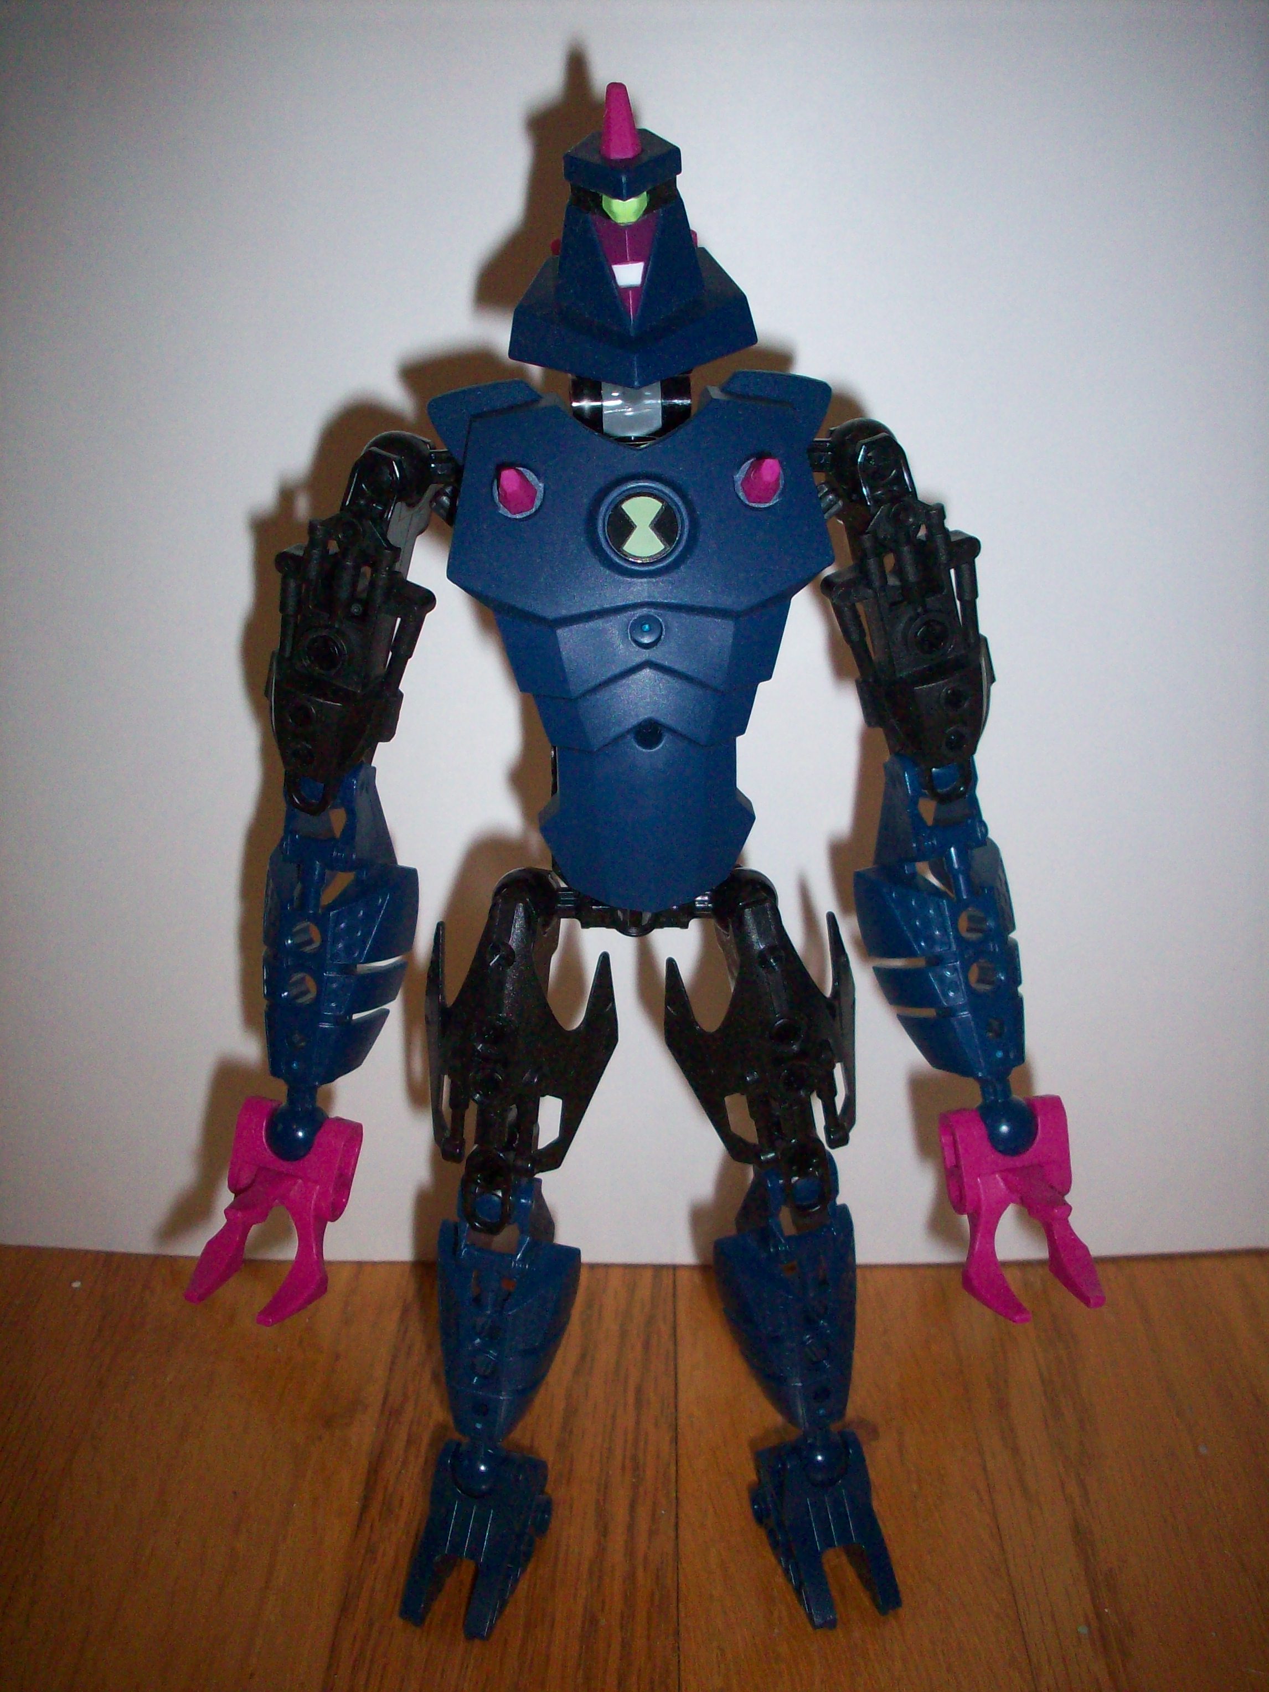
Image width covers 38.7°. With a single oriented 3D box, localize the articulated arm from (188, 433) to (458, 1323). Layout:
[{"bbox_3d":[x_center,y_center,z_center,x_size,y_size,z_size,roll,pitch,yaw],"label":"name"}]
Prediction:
[{"bbox_3d":[-0.050,0.007,0.294,0.035,0.144,0.042,7,19,0],"label":"articulated arm"}]

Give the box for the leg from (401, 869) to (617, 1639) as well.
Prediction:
[{"bbox_3d":[-0.021,0.067,0.311,0.038,0.128,0.050,2,19,7],"label":"leg"}]

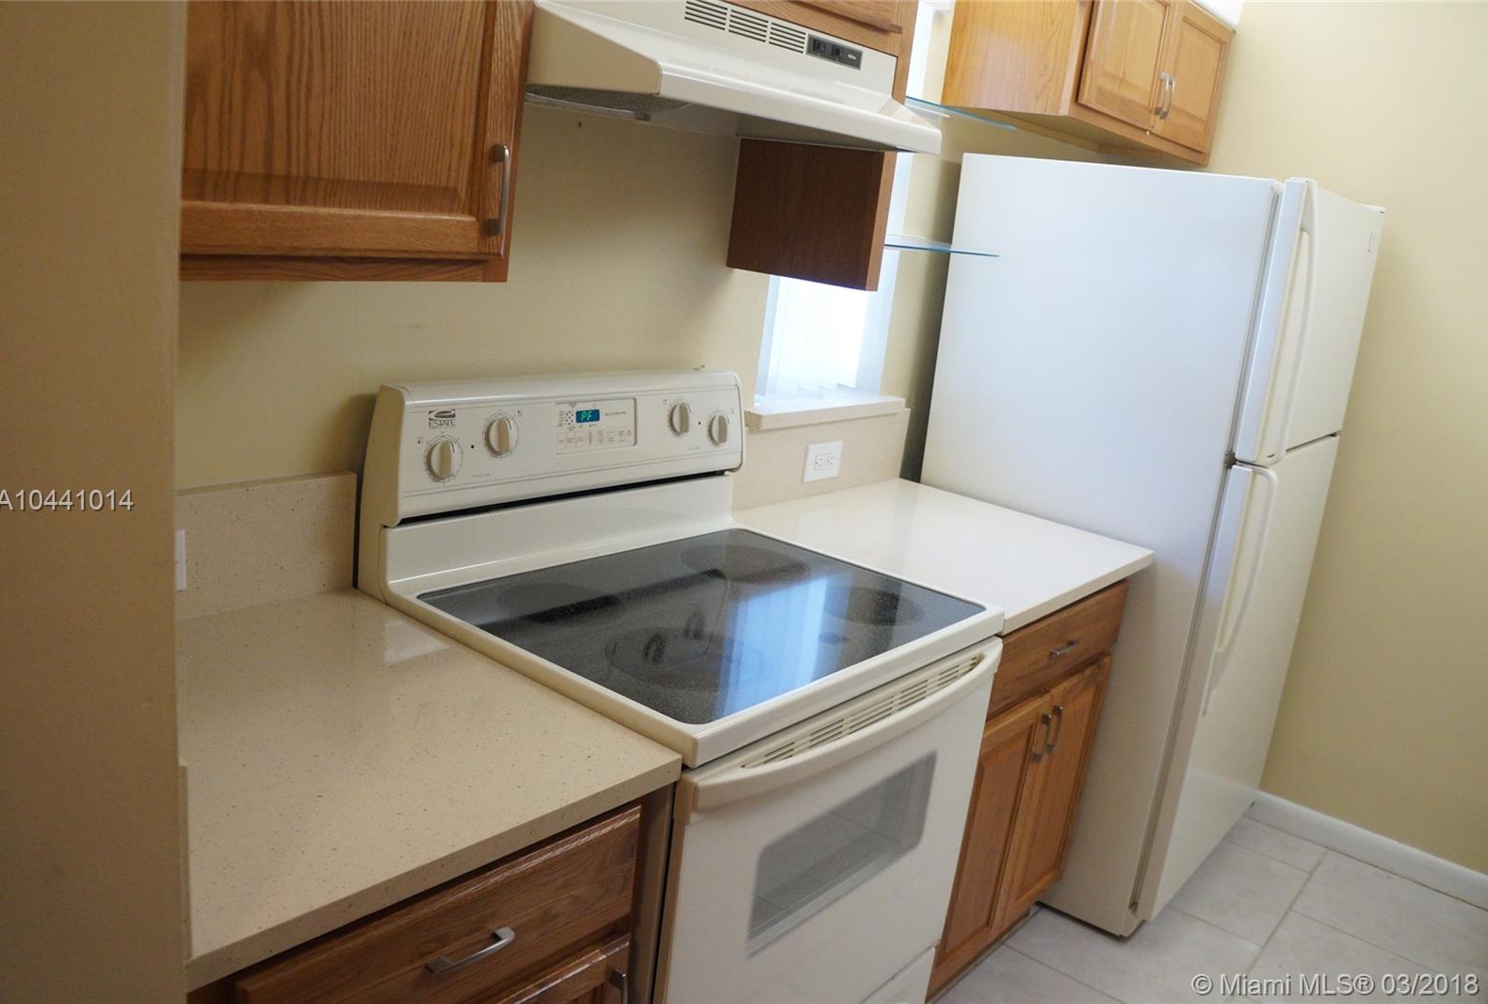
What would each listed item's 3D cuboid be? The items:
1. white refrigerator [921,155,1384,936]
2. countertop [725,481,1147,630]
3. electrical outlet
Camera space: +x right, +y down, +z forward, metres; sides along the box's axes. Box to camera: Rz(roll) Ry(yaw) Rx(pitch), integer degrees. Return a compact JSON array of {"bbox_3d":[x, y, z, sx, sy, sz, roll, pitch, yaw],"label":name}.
[{"bbox_3d":[0.946,0.070,2.771,0.764,1.661,0.778,17,18,38],"label":"white refrigerator"},{"bbox_3d":[0.390,0.087,2.262,0.659,0.034,0.693,17,18,38],"label":"countertop"},{"bbox_3d":[0.176,-0.086,2.463,0.010,0.081,0.125,17,18,38],"label":"electrical outlet"}]

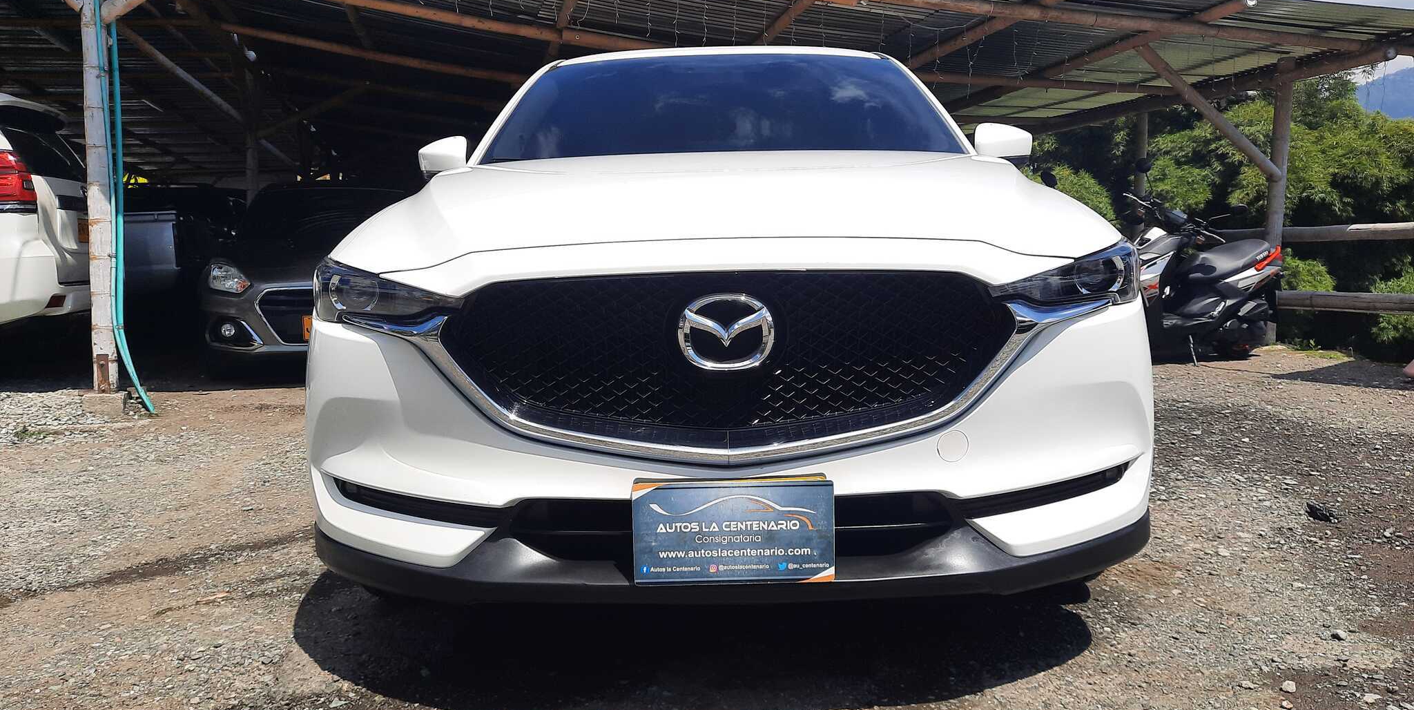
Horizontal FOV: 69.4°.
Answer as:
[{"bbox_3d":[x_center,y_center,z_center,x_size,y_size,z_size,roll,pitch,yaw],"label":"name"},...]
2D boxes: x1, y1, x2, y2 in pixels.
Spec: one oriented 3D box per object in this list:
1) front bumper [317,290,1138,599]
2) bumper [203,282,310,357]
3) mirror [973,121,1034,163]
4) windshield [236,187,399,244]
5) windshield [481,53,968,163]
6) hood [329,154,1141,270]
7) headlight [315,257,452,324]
[{"bbox_3d":[0.040,0.135,2.000,1.800,0.580,0.500,-1,7,1],"label":"front bumper"},{"bbox_3d":[-2.460,-0.240,6.620,1.600,0.500,0.450,-3,7,-18],"label":"bumper"},{"bbox_3d":[1.030,-0.738,3.550,0.220,0.150,0.160,-1,7,1],"label":"mirror"},{"bbox_3d":[-2.770,-1.035,7.560,1.320,0.450,0.620,-3,7,-18],"label":"windshield"},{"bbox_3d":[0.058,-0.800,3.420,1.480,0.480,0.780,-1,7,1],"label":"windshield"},{"bbox_3d":[0.040,-0.378,2.540,1.620,0.290,1.200,-1,7,1],"label":"hood"},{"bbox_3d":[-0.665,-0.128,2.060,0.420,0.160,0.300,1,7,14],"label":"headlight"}]

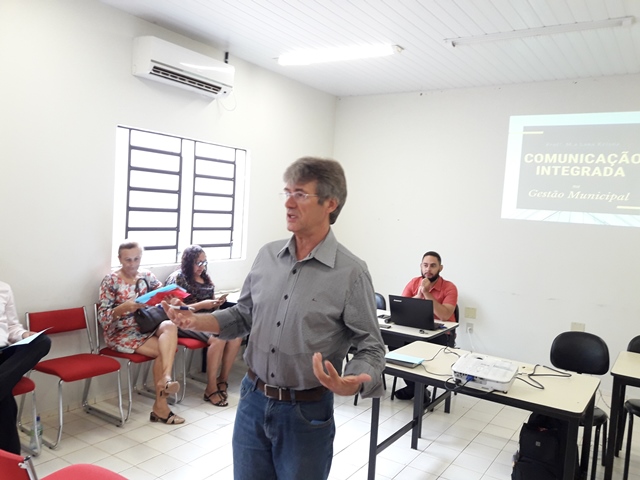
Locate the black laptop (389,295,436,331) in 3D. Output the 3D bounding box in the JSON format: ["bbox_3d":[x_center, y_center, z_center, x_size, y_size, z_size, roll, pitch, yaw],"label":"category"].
[{"bbox_3d":[0.748,0.536,3.953,0.355,0.230,0.310,6,4,34],"label":"black laptop"}]

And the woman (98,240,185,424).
[{"bbox_3d":[-1.261,0.643,3.685,0.740,1.250,0.540,6,4,39],"label":"woman"}]

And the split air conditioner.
[{"bbox_3d":[-1.088,-1.389,4.239,0.205,0.275,0.875,6,4,34],"label":"split air conditioner"}]

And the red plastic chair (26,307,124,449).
[{"bbox_3d":[-1.636,0.876,3.440,0.540,0.770,0.470,6,4,34],"label":"red plastic chair"}]

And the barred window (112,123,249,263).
[{"bbox_3d":[-1.164,-0.335,4.537,0.120,1.070,1.480,6,4,34],"label":"barred window"}]

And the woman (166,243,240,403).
[{"bbox_3d":[-0.954,0.654,4.166,0.710,1.210,0.530,5,4,29],"label":"woman"}]

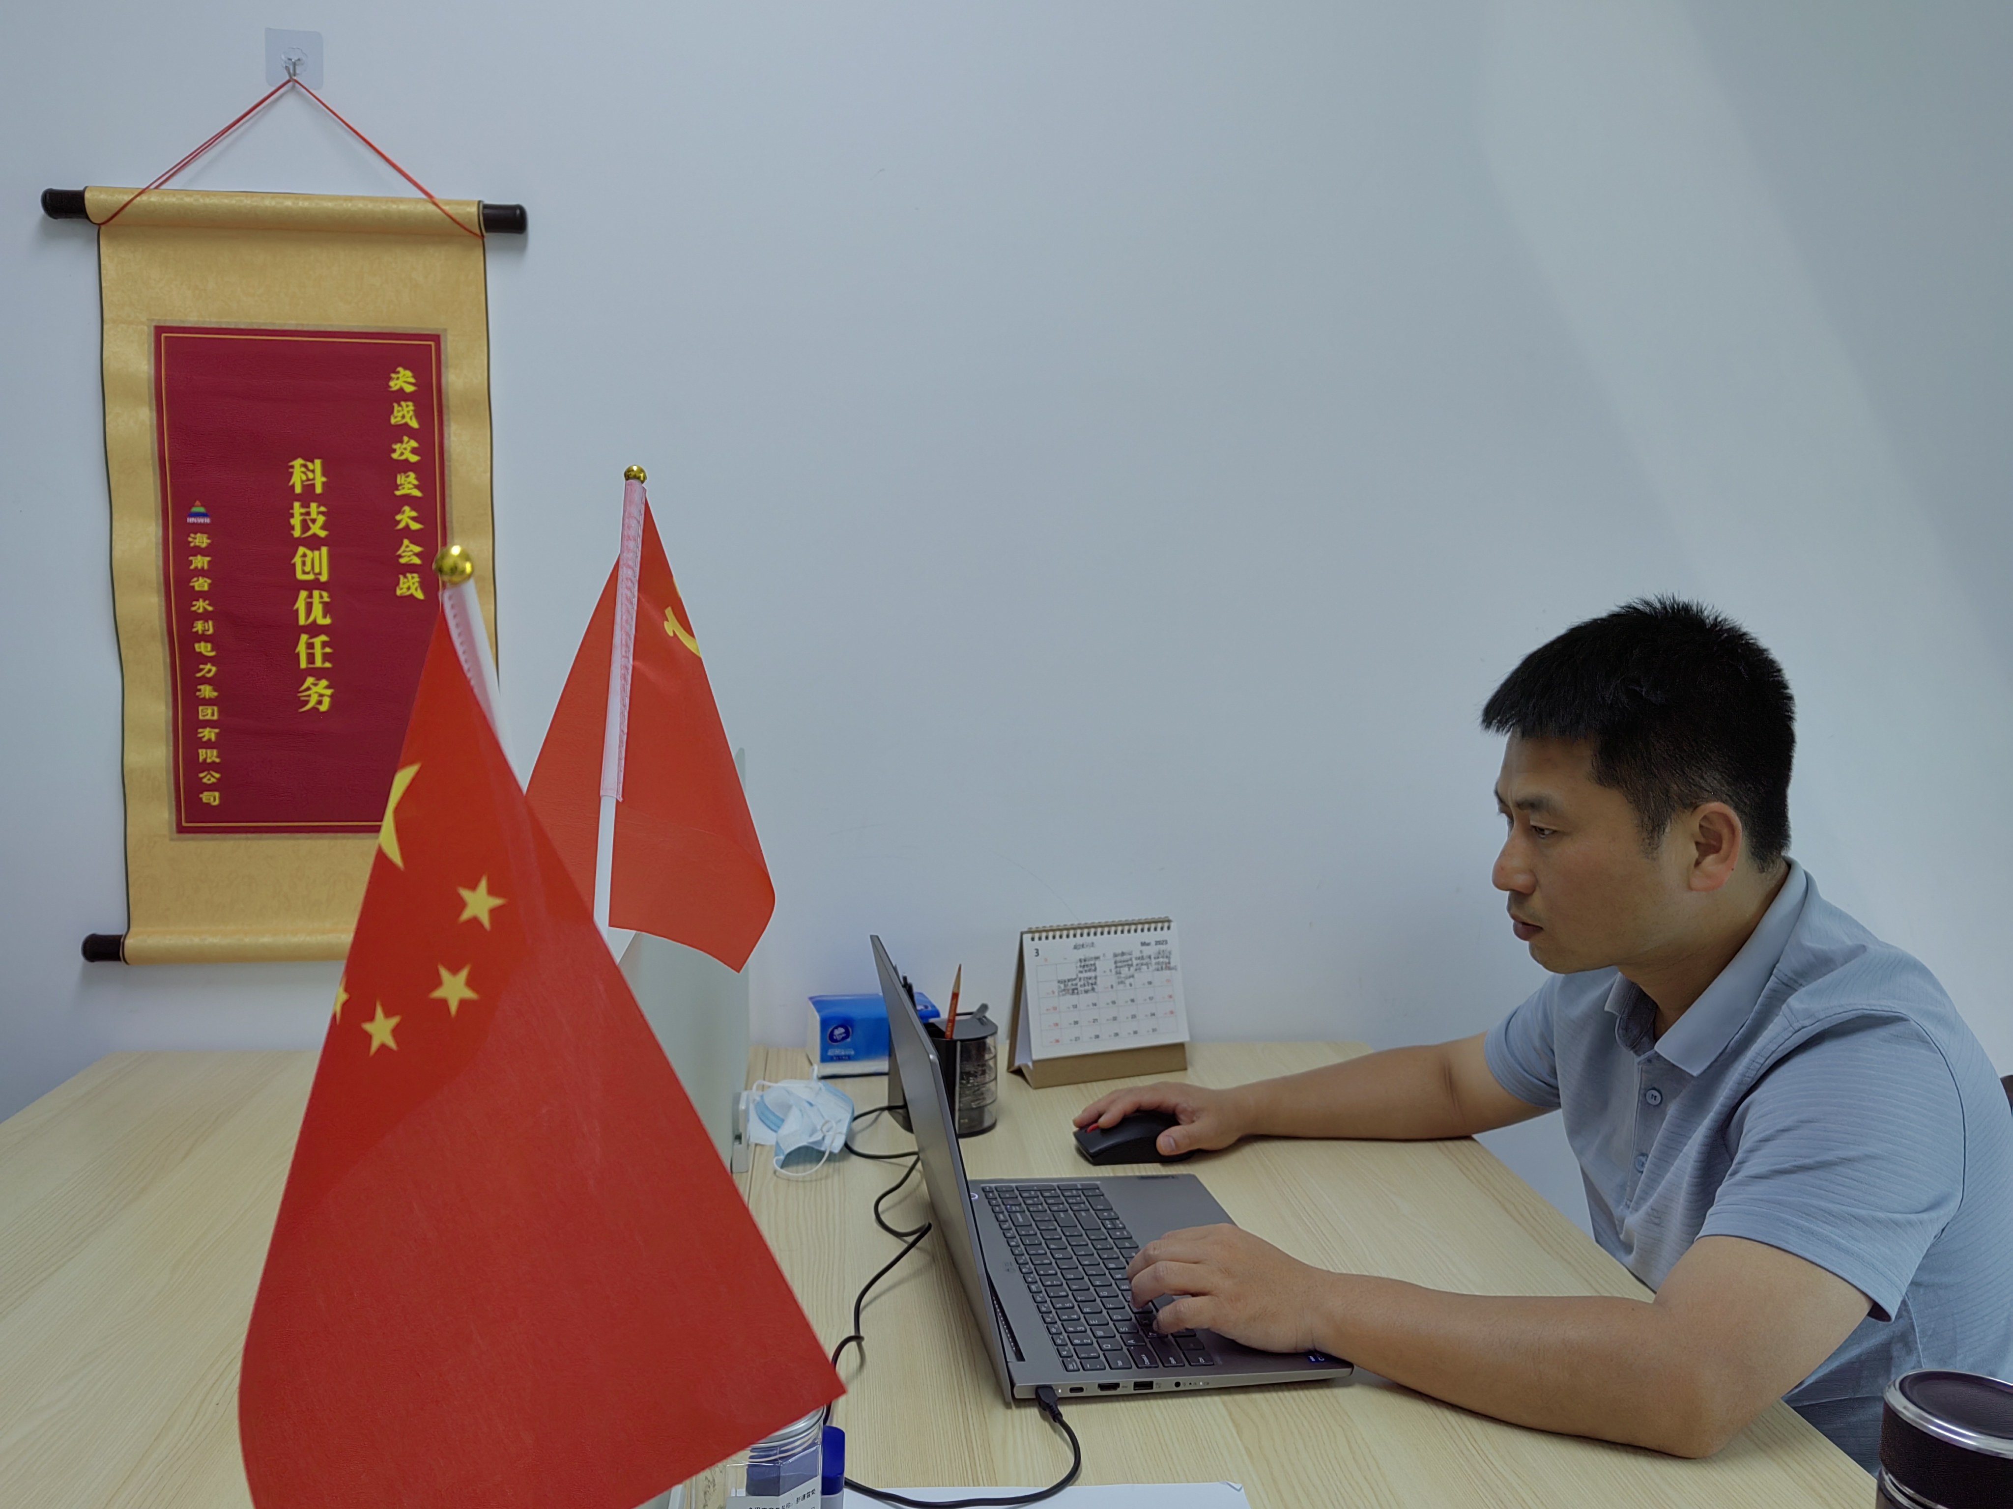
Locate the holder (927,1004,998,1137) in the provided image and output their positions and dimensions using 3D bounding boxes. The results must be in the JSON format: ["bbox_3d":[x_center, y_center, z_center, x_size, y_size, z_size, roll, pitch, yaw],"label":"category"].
[{"bbox_3d":[-0.063,0.317,1.608,0.107,0.110,0.104,0,6,-7],"label":"holder"}]

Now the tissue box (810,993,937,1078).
[{"bbox_3d":[-0.150,0.318,1.788,0.137,0.067,0.095,0,6,-14],"label":"tissue box"}]

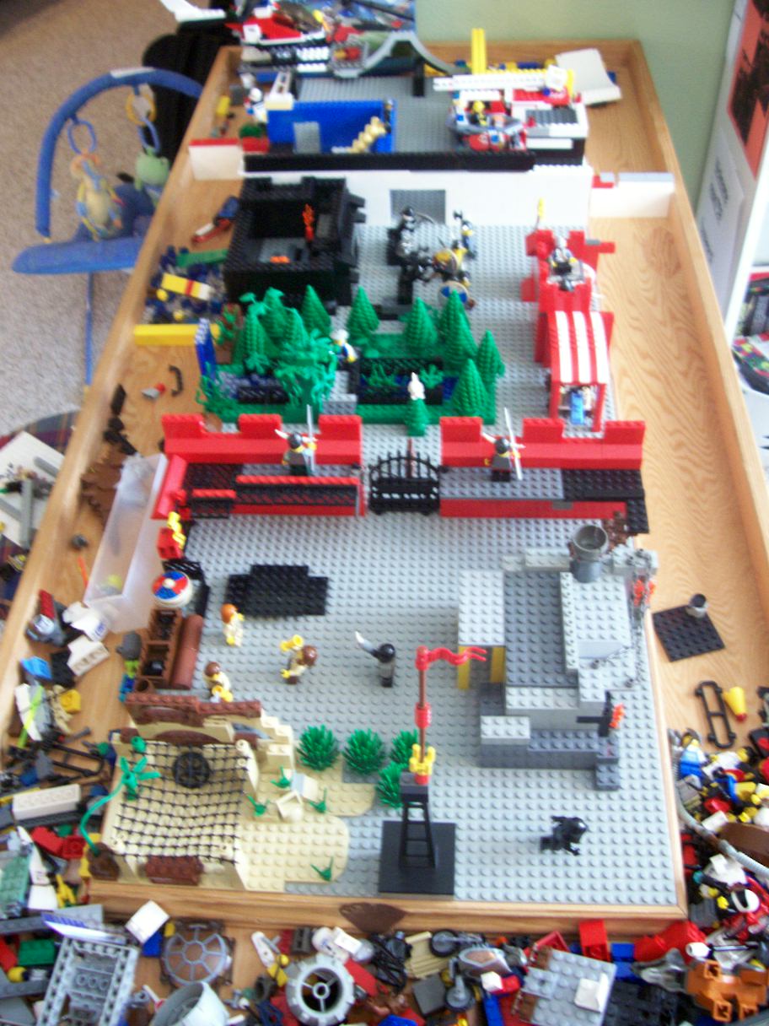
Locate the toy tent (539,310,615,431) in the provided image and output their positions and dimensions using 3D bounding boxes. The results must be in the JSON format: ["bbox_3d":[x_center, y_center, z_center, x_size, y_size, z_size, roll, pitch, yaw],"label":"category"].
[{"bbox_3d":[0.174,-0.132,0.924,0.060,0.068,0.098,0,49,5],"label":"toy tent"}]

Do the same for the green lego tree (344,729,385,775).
[{"bbox_3d":[-0.014,0.166,0.698,0.028,0.034,0.028,1,49,4],"label":"green lego tree"}]

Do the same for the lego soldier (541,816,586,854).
[{"bbox_3d":[0.117,0.210,0.655,0.030,0.030,0.023,5,50,7],"label":"lego soldier"}]

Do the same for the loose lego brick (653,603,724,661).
[{"bbox_3d":[0.249,0.098,0.828,0.048,0.005,0.048,-12,50,-7],"label":"loose lego brick"}]

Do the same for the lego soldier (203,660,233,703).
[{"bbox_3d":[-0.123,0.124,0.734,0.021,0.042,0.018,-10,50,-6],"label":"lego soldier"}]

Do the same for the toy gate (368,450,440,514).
[{"bbox_3d":[0.015,-0.028,0.845,0.061,0.070,0.012,0,49,5],"label":"toy gate"}]

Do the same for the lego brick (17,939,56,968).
[{"bbox_3d":[-0.229,0.289,0.662,0.024,0.011,0.016,1,49,4],"label":"lego brick"}]

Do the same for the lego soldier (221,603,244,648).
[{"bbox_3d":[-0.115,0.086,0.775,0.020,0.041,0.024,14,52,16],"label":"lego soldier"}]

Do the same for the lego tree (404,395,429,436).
[{"bbox_3d":[0.028,-0.089,0.912,0.022,0.039,0.022,1,49,4],"label":"lego tree"}]

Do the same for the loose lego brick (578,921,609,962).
[{"bbox_3d":[0.133,0.273,0.639,0.016,0.016,0.022,-7,17,9],"label":"loose lego brick"}]

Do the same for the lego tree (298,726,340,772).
[{"bbox_3d":[-0.045,0.164,0.702,0.029,0.036,0.029,0,49,5],"label":"lego tree"}]

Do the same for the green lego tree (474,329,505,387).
[{"bbox_3d":[0.095,-0.145,0.937,0.032,0.064,0.032,1,49,4],"label":"green lego tree"}]

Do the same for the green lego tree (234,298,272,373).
[{"bbox_3d":[-0.123,-0.175,0.973,0.033,0.066,0.033,0,49,5],"label":"green lego tree"}]

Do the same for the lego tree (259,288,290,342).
[{"bbox_3d":[-0.105,-0.192,0.979,0.032,0.064,0.032,1,49,4],"label":"lego tree"}]

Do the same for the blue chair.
[{"bbox_3d":[-0.411,-0.537,1.785,0.540,0.530,0.480,1,49,4],"label":"blue chair"}]

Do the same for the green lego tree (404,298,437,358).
[{"bbox_3d":[0.032,-0.179,0.961,0.032,0.064,0.032,1,49,4],"label":"green lego tree"}]

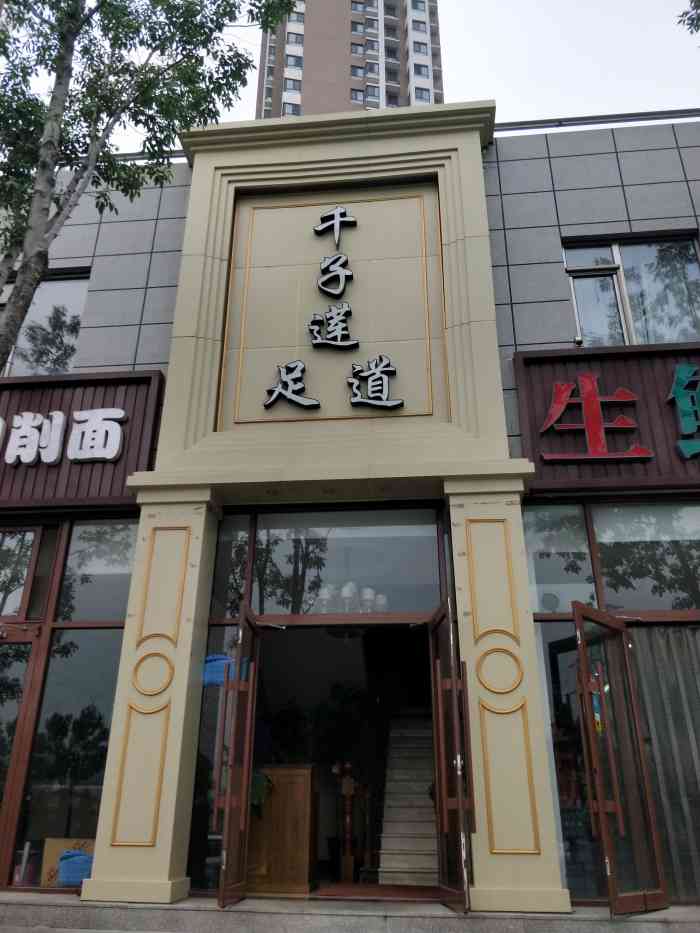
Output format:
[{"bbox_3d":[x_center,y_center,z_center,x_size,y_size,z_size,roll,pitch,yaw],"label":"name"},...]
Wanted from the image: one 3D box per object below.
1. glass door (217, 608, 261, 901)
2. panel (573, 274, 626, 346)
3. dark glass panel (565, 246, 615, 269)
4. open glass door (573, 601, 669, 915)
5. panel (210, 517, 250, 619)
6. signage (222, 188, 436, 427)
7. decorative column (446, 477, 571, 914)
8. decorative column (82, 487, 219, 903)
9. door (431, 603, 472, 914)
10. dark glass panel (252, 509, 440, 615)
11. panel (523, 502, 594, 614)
[{"bbox_3d":[-1.016,2.612,6.360,0.070,2.586,0.784,-3,-24,7],"label":"glass door"},{"bbox_3d":[3.126,-1.971,8.498,0.536,1.119,0.060,-2,-24,5],"label":"panel"},{"bbox_3d":[3.139,-2.733,8.829,0.610,0.342,0.060,-2,-24,5],"label":"dark glass panel"},{"bbox_3d":[2.443,2.547,6.085,0.948,2.492,0.070,18,-29,-36],"label":"open glass door"},{"bbox_3d":[-1.333,1.093,7.522,0.389,1.206,0.060,-2,-24,5],"label":"panel"},{"bbox_3d":[-0.204,-2.122,8.401,2.714,3.631,0.150,-2,-24,5],"label":"signage"},{"bbox_3d":[1.442,2.003,6.568,0.824,3.879,0.502,-2,-24,5],"label":"decorative column"},{"bbox_3d":[-1.932,2.110,6.878,0.824,3.913,0.502,-2,-24,5],"label":"decorative column"},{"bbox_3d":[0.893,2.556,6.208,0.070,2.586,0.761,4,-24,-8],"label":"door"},{"bbox_3d":[-0.050,1.036,7.411,2.084,1.179,0.060,-2,-24,5],"label":"dark glass panel"},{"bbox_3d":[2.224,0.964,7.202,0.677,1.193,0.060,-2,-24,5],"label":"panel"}]

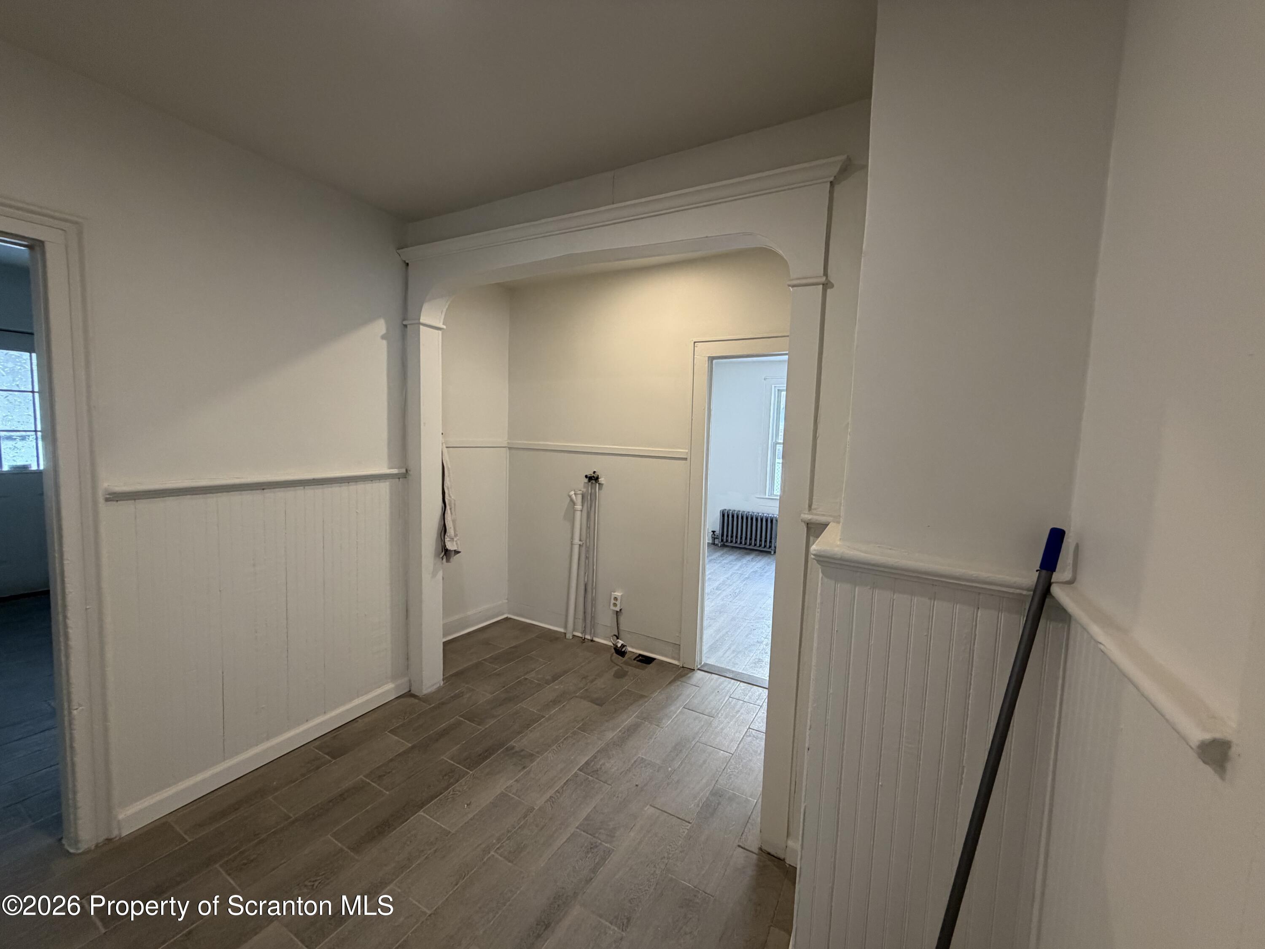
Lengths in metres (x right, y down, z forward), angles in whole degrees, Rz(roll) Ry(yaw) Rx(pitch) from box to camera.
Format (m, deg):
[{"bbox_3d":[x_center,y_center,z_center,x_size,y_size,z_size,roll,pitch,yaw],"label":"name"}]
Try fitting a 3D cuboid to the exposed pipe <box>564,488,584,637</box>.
[{"bbox_3d":[-0.410,0.644,3.656,0.115,1.085,0.065,5,6,30],"label":"exposed pipe"}]

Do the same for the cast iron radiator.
[{"bbox_3d":[1.492,0.741,6.767,0.860,0.500,0.200,5,6,30],"label":"cast iron radiator"}]

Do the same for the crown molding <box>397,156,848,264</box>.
[{"bbox_3d":[-0.259,-1.039,2.127,2.157,0.052,0.070,5,6,30],"label":"crown molding"}]

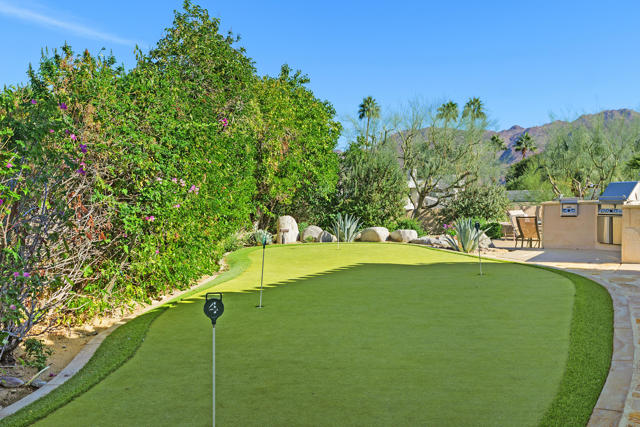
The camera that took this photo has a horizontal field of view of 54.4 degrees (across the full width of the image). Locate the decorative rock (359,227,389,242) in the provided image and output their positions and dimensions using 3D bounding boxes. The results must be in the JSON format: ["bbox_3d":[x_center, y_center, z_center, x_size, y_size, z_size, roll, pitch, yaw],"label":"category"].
[{"bbox_3d":[1.428,0.561,16.300,0.786,0.414,0.620,0,2,0],"label":"decorative rock"}]

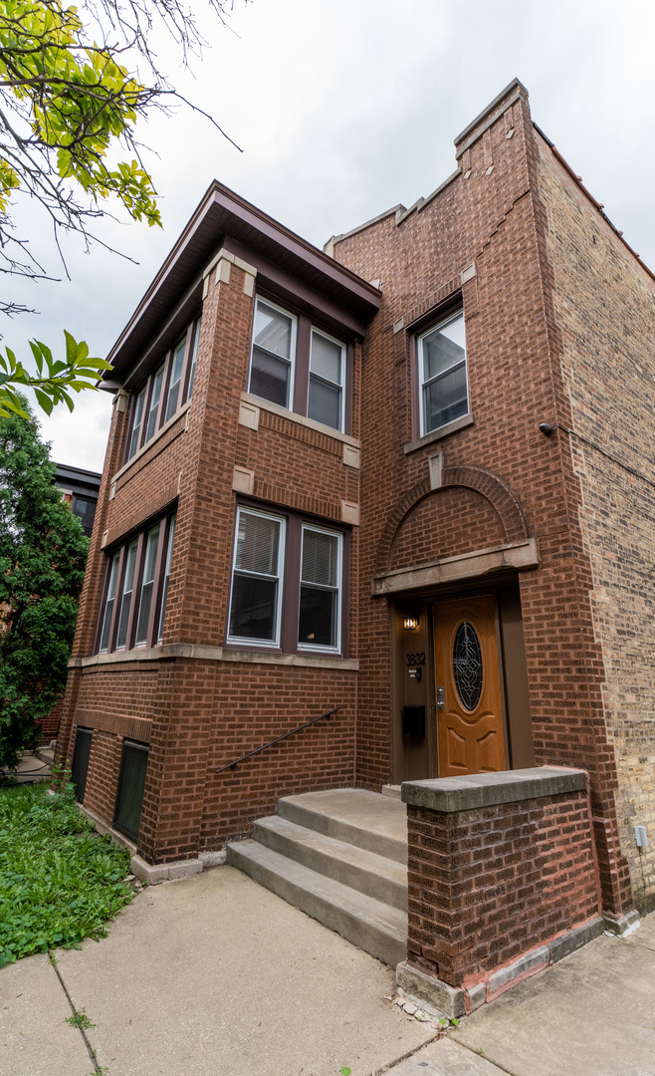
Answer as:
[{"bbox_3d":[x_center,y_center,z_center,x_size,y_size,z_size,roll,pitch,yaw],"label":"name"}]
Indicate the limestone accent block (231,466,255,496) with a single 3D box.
[{"bbox_3d":[-1.046,-0.682,5.690,0.327,0.308,0.109,15,-21,-37],"label":"limestone accent block"}]

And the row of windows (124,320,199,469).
[{"bbox_3d":[-2.556,-2.287,7.593,0.160,1.688,3.202,15,-21,-37],"label":"row of windows"}]

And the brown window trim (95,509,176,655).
[{"bbox_3d":[-2.633,0.696,6.687,0.160,1.799,3.202,15,-21,-37],"label":"brown window trim"}]

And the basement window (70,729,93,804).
[{"bbox_3d":[-3.376,3.132,6.663,0.100,0.853,0.921,14,-21,-36],"label":"basement window"}]

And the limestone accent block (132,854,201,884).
[{"bbox_3d":[-1.497,3.031,4.449,0.478,0.113,0.519,14,-21,-36],"label":"limestone accent block"}]

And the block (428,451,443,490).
[{"bbox_3d":[1.333,-0.785,5.767,0.110,0.439,0.220,14,-21,-36],"label":"block"}]

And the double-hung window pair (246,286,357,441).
[{"bbox_3d":[-0.335,-2.388,6.710,1.809,1.651,0.126,15,-20,-37],"label":"double-hung window pair"}]

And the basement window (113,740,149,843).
[{"bbox_3d":[-2.091,2.715,5.173,0.100,0.902,0.869,15,-21,-37],"label":"basement window"}]

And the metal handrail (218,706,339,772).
[{"bbox_3d":[-0.470,2.163,5.205,1.587,0.607,0.085,14,-21,-36],"label":"metal handrail"}]

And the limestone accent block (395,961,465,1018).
[{"bbox_3d":[0.592,2.575,2.765,0.112,0.127,0.416,14,-21,-36],"label":"limestone accent block"}]

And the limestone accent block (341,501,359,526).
[{"bbox_3d":[0.292,-0.337,6.741,0.322,0.308,0.109,15,-21,-37],"label":"limestone accent block"}]

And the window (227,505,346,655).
[{"bbox_3d":[-0.457,0.562,5.852,1.656,1.614,0.120,14,-21,-36],"label":"window"}]

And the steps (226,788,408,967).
[{"bbox_3d":[0.433,2.838,4.304,1.702,0.497,2.378,15,-21,-37],"label":"steps"}]

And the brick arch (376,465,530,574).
[{"bbox_3d":[1.355,-0.271,5.611,0.140,1.141,2.111,14,-21,-36],"label":"brick arch"}]

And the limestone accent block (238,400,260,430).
[{"bbox_3d":[-1.023,-1.515,5.944,0.331,0.322,0.109,15,-21,-37],"label":"limestone accent block"}]

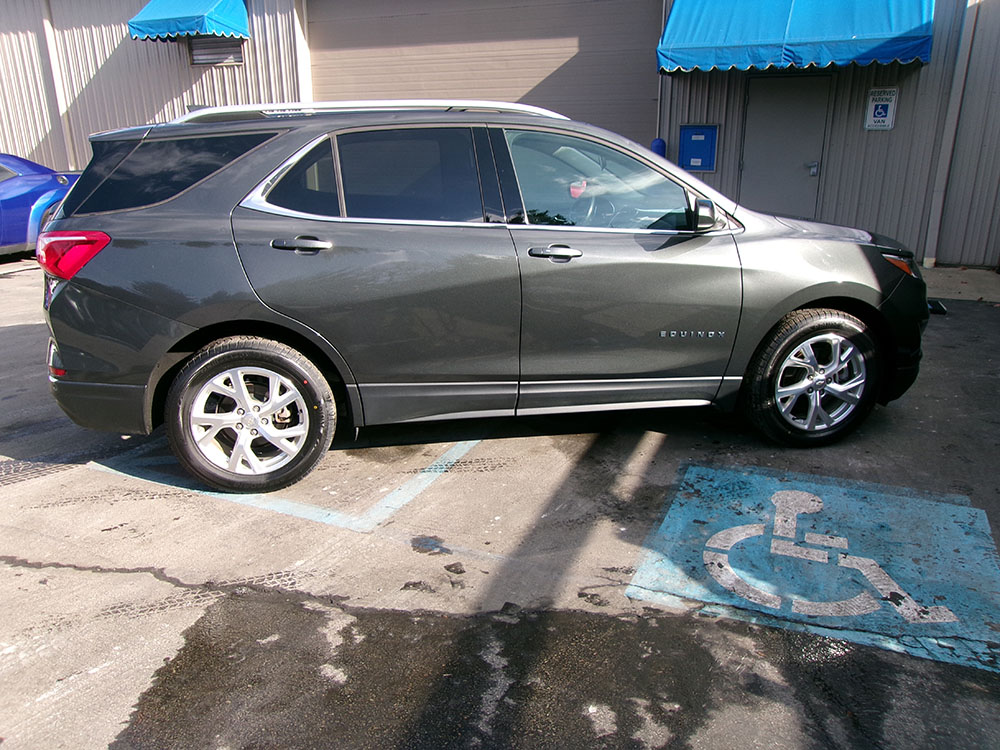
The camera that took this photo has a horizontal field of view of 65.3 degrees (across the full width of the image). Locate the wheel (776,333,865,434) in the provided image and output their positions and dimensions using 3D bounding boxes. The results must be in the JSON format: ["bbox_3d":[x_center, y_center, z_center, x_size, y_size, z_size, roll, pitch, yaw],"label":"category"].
[{"bbox_3d":[1.575,0.013,3.931,0.505,0.505,0.200,-5,19,-13],"label":"wheel"}]

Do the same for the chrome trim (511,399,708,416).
[{"bbox_3d":[0.547,0.150,3.721,0.970,0.038,0.040,-4,19,-9],"label":"chrome trim"}]

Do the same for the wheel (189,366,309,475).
[{"bbox_3d":[-1.114,0.181,3.527,0.505,0.505,0.200,-4,19,-9],"label":"wheel"}]

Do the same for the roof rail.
[{"bbox_3d":[-0.518,-1.145,3.391,1.700,0.091,0.070,-4,19,-9],"label":"roof rail"}]

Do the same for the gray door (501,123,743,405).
[{"bbox_3d":[0.544,-0.470,3.592,1.113,1.289,0.260,-4,19,-9],"label":"gray door"}]

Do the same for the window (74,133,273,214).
[{"bbox_3d":[-1.339,-0.826,3.203,0.785,0.304,0.160,-4,19,-9],"label":"window"}]

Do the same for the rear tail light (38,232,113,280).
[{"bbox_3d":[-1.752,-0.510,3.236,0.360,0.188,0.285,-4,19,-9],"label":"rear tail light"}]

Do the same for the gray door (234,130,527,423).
[{"bbox_3d":[-0.507,-0.412,3.432,1.183,1.294,0.260,-4,19,-9],"label":"gray door"}]

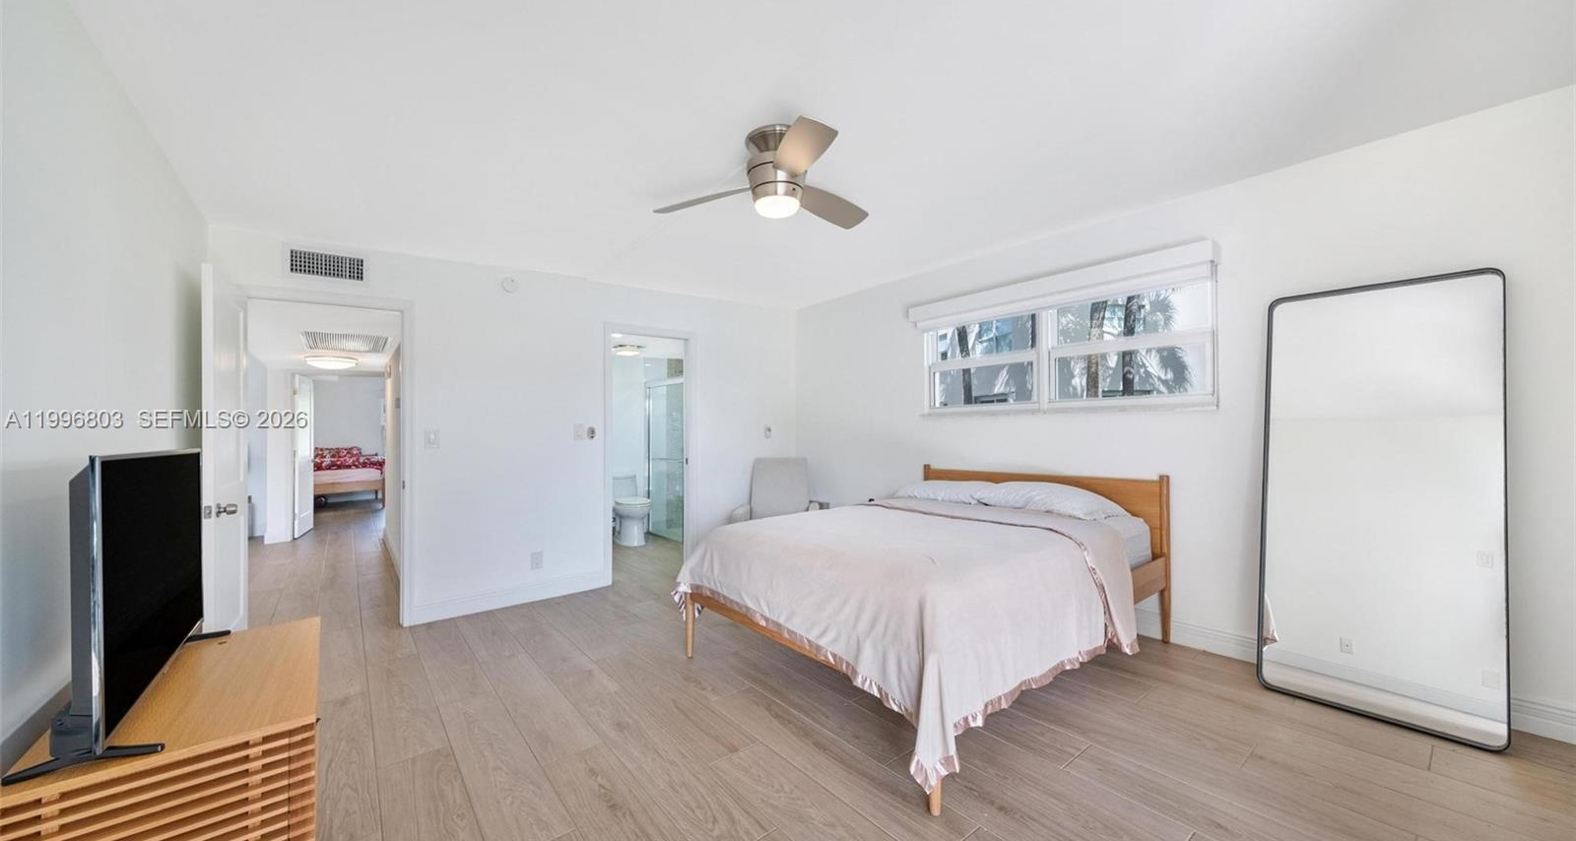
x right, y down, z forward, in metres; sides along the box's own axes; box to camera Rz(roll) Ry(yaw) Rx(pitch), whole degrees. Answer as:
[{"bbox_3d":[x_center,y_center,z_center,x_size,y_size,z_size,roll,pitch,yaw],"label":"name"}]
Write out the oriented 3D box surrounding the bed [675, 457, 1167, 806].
[{"bbox_3d":[0.784,0.801,2.910,2.170,0.950,1.670,0,-2,-38],"label":"bed"}]

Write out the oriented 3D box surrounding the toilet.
[{"bbox_3d":[-1.790,0.998,5.895,0.420,0.750,0.700,0,-2,-40],"label":"toilet"}]

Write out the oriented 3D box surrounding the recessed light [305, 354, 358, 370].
[{"bbox_3d":[-4.729,-0.600,5.451,0.410,0.120,0.410,0,-2,-40],"label":"recessed light"}]

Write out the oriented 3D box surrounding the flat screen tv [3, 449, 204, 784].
[{"bbox_3d":[-1.664,0.388,1.371,0.200,0.610,0.980,0,-2,-40],"label":"flat screen tv"}]

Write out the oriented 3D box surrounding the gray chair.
[{"bbox_3d":[-0.075,0.835,4.643,0.780,0.980,0.820,-1,-1,5],"label":"gray chair"}]

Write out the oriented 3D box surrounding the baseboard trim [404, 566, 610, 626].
[{"bbox_3d":[-1.945,1.257,3.798,1.310,0.140,0.018,0,-2,-40],"label":"baseboard trim"}]

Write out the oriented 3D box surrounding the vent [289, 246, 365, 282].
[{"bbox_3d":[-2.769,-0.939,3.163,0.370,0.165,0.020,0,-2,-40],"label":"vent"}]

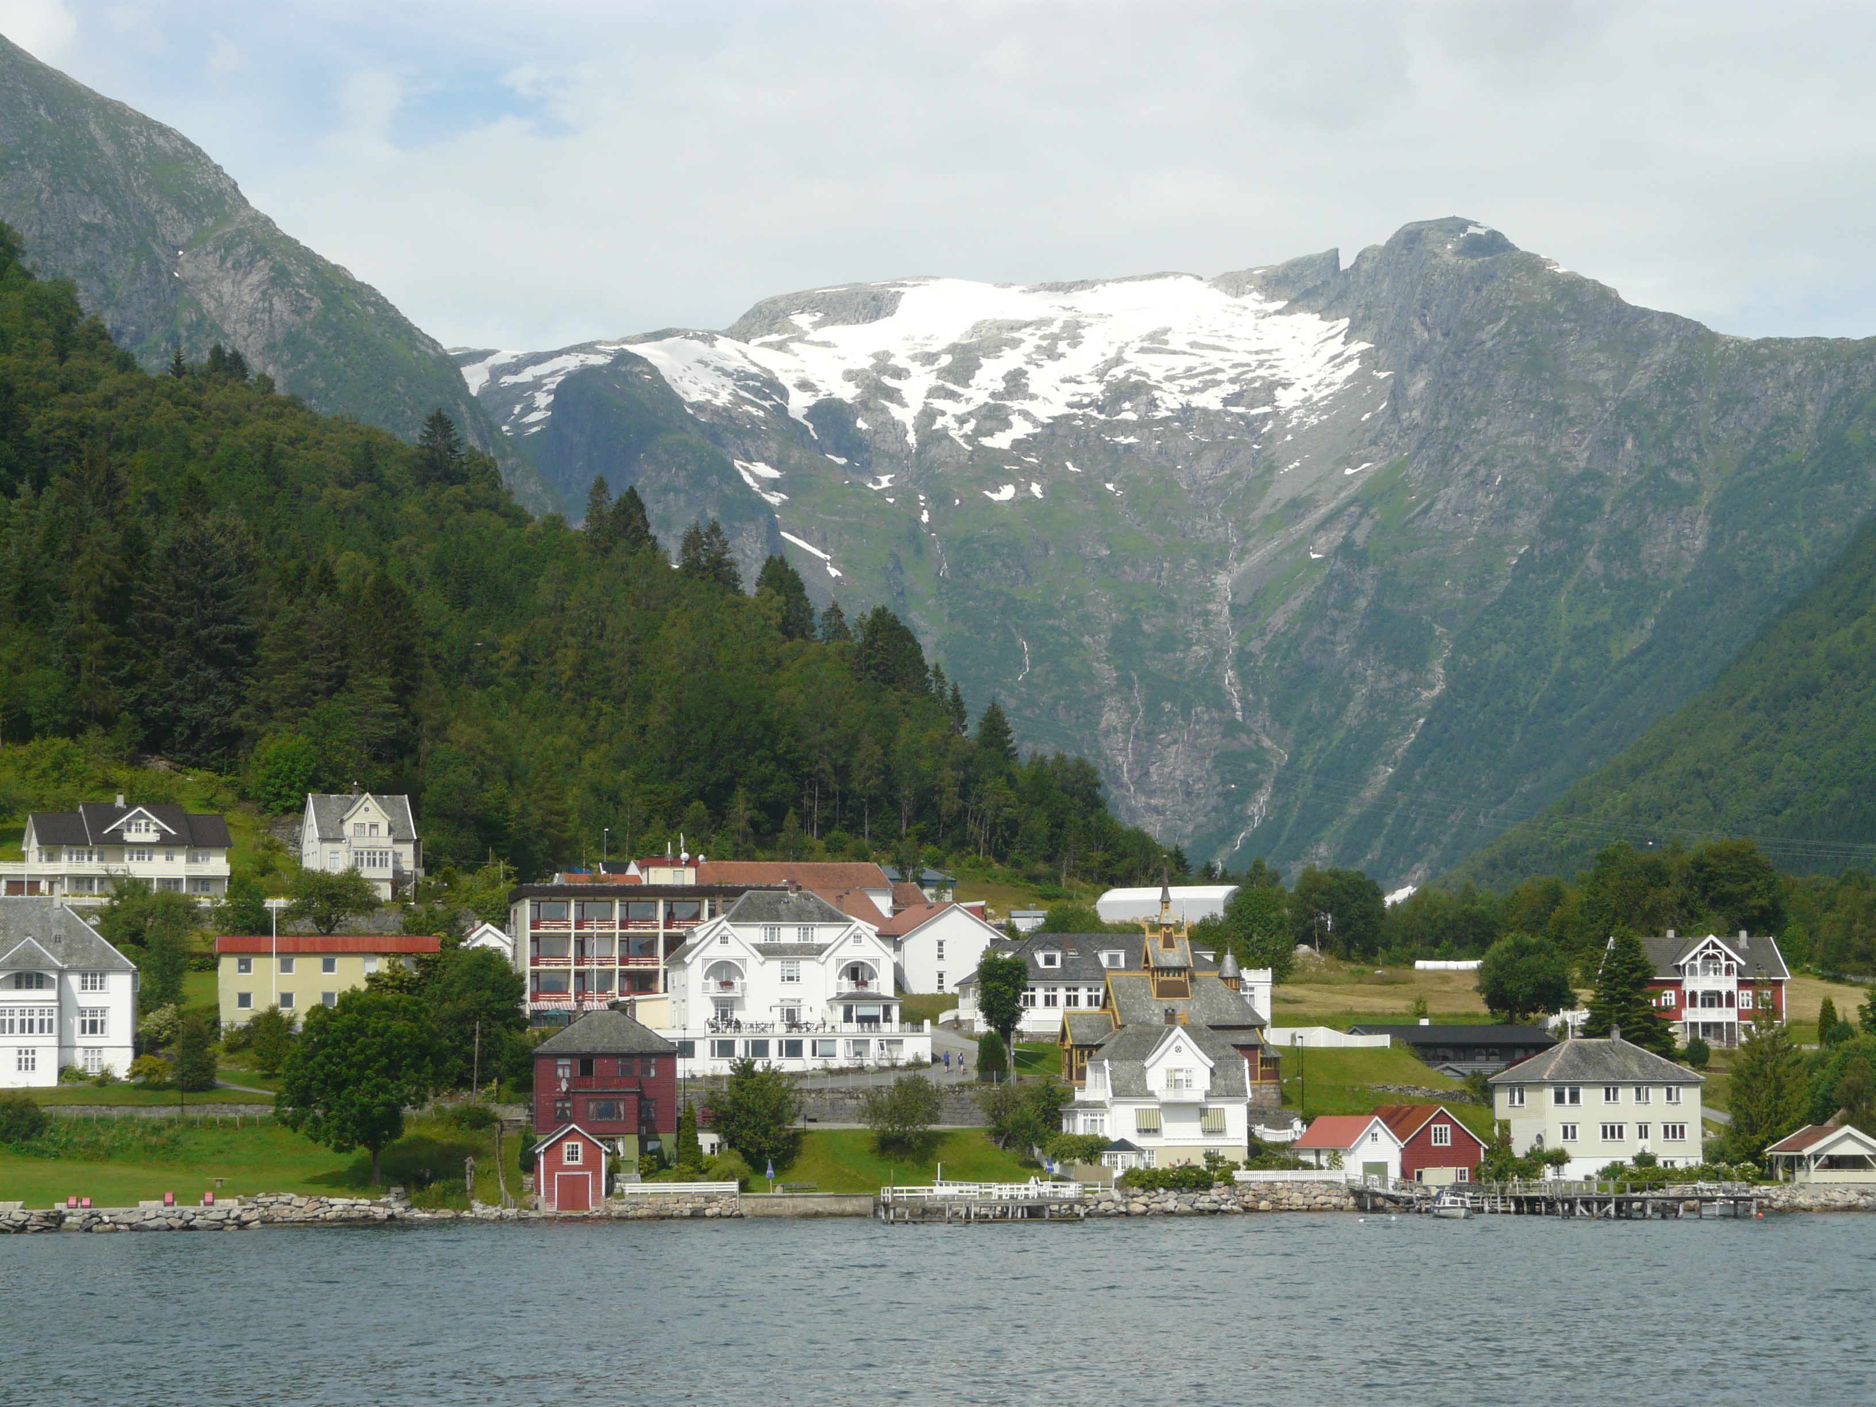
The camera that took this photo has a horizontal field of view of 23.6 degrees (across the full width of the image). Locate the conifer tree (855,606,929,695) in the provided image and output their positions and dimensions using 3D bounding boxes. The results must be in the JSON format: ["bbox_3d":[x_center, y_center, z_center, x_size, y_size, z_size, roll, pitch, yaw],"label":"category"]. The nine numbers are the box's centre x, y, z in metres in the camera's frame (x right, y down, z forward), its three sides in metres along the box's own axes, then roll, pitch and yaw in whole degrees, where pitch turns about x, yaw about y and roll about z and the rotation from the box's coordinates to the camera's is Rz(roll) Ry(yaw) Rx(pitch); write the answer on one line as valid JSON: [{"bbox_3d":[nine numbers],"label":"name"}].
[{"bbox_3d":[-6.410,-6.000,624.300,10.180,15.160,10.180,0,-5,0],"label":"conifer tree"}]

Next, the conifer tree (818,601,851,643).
[{"bbox_3d":[-14.820,-10.570,644.610,4.990,8.530,4.990,0,-5,0],"label":"conifer tree"}]

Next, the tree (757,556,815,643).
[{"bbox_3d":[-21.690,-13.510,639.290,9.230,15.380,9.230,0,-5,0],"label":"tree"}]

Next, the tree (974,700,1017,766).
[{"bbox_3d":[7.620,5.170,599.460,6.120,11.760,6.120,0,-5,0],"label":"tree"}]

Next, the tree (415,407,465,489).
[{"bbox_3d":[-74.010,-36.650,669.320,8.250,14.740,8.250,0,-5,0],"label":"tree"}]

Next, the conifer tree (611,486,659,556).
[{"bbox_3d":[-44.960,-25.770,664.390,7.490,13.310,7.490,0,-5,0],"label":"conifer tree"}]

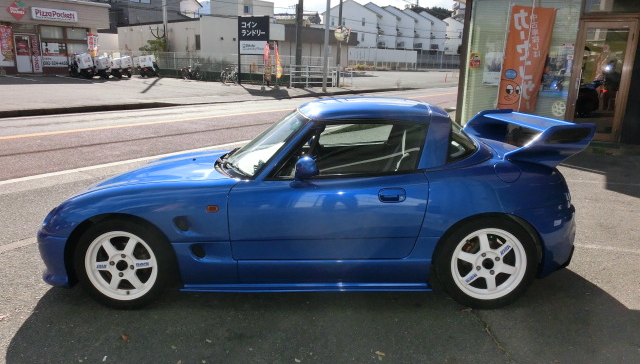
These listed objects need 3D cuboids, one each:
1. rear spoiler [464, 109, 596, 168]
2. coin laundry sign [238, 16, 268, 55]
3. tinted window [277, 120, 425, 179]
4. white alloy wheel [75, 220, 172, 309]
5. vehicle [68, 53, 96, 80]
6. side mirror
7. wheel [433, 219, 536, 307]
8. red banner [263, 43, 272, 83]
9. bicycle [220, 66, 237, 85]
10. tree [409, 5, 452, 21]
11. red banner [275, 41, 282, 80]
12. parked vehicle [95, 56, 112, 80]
[{"bbox_3d":[1.259,-0.324,3.091,0.500,0.250,1.210,-1,13,2],"label":"rear spoiler"},{"bbox_3d":[-3.614,-8.066,25.500,2.000,2.000,0.150,9,17,28],"label":"coin laundry sign"},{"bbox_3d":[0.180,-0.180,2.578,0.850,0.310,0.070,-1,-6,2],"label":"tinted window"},{"bbox_3d":[-1.121,0.462,2.689,0.530,0.530,0.170,-1,13,2],"label":"white alloy wheel"},{"bbox_3d":[-13.651,-6.651,26.455,1.720,1.420,0.630,10,17,30],"label":"vehicle"},{"bbox_3d":[-0.073,-0.068,2.435,0.120,0.115,0.175,-1,13,2],"label":"side mirror"},{"bbox_3d":[0.938,0.439,2.638,0.570,0.570,0.185,0,14,1],"label":"wheel"},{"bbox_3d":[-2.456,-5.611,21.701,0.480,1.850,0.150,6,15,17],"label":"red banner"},{"bbox_3d":[-4.808,-5.621,24.396,0.550,1.030,1.720,-8,17,-32],"label":"bicycle"},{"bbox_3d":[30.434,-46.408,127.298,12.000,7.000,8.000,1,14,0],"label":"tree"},{"bbox_3d":[-2.200,-6.440,24.500,0.450,1.850,0.200,3,15,5],"label":"red banner"},{"bbox_3d":[-12.675,-6.685,26.751,1.720,1.360,0.630,10,17,30],"label":"parked vehicle"}]

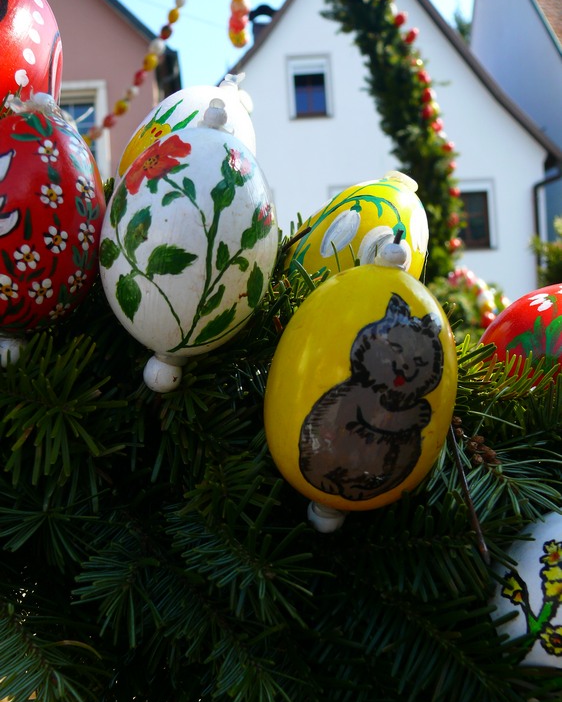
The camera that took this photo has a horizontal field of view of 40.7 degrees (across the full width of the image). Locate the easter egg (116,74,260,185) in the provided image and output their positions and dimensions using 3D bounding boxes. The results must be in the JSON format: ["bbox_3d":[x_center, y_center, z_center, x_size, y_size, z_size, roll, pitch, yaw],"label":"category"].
[{"bbox_3d":[-0.038,-0.076,0.316,0.053,0.079,0.053,27,6,-12],"label":"easter egg"}]

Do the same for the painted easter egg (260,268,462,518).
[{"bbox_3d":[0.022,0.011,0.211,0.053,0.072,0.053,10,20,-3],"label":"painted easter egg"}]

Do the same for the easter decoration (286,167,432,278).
[{"bbox_3d":[0.034,-0.040,0.318,0.053,0.076,0.053,30,4,2],"label":"easter decoration"}]

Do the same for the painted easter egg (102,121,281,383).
[{"bbox_3d":[-0.028,-0.032,0.234,0.053,0.092,0.053,12,-6,-8],"label":"painted easter egg"}]

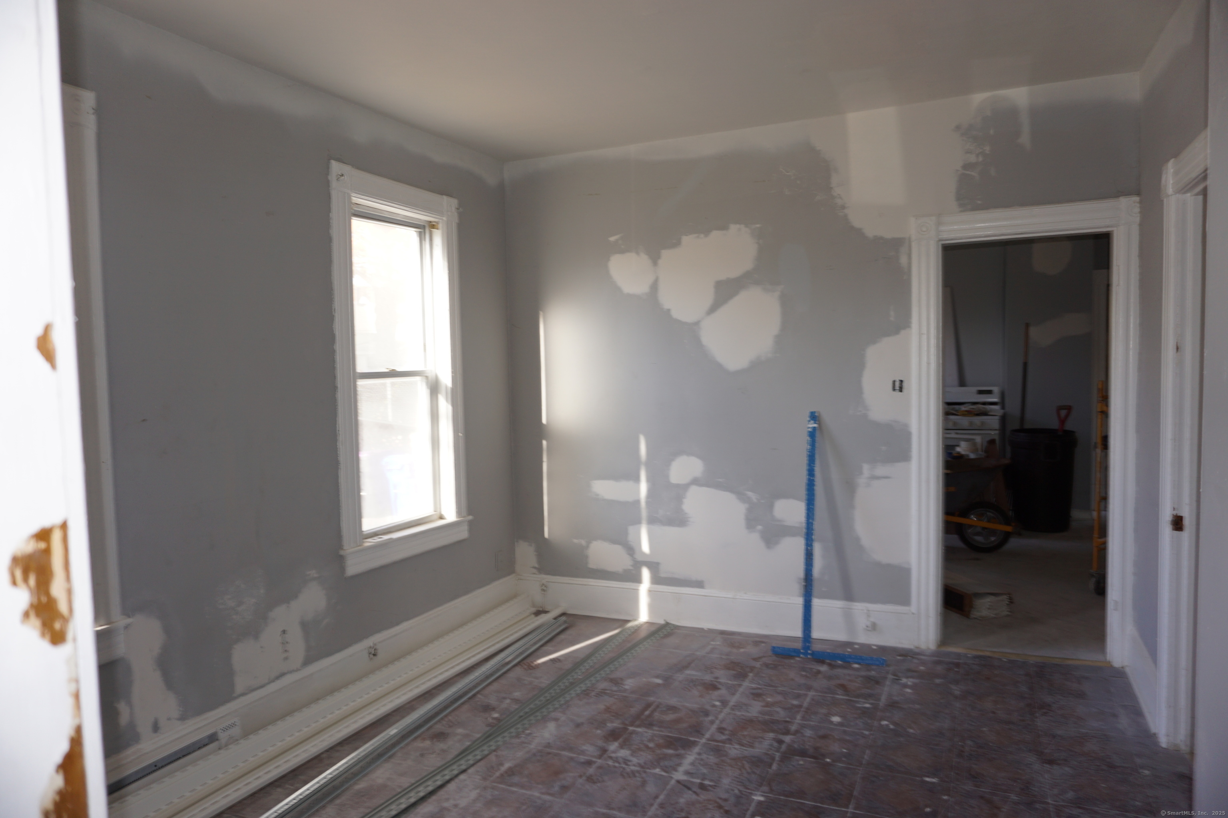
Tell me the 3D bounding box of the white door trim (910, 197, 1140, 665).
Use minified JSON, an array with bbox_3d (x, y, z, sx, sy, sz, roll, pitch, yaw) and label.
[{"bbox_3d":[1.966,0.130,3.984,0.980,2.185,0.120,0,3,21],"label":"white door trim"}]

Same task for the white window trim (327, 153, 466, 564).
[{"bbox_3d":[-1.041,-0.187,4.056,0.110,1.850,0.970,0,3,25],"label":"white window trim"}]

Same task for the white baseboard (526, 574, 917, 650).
[{"bbox_3d":[0.471,1.119,4.598,2.270,0.212,0.030,0,3,21],"label":"white baseboard"}]

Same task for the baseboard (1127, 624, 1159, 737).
[{"bbox_3d":[2.257,1.136,3.500,0.025,0.215,0.710,0,3,24],"label":"baseboard"}]

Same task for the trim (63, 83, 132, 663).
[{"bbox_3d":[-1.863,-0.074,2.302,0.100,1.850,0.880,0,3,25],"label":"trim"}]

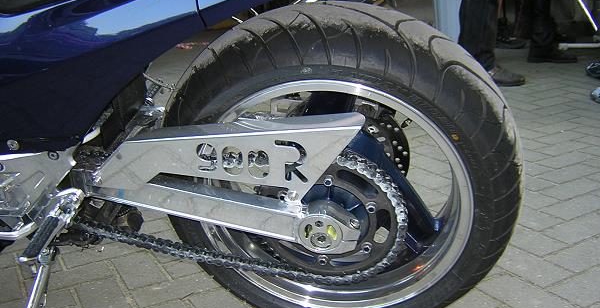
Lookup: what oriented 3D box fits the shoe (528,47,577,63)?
[{"bbox_3d":[1.594,-0.638,3.954,0.300,0.110,0.105,0,17,10],"label":"shoe"}]

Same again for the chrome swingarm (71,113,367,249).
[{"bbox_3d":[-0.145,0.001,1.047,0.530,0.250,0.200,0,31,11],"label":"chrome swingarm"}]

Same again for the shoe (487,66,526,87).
[{"bbox_3d":[1.039,-0.420,3.310,0.295,0.110,0.105,-2,16,3],"label":"shoe"}]

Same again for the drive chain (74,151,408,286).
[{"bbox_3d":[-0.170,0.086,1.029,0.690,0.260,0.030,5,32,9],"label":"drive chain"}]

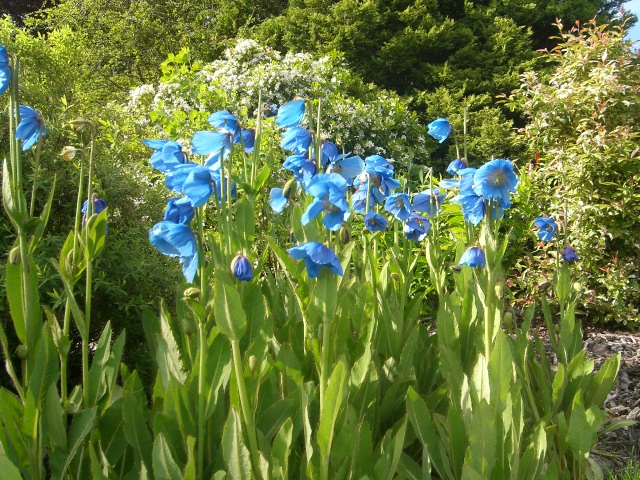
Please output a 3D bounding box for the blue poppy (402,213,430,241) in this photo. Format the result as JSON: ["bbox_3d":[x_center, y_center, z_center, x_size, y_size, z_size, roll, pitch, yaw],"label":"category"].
[{"bbox_3d":[0.221,-0.031,1.600,0.062,0.062,0.050,-1,6,-9],"label":"blue poppy"}]

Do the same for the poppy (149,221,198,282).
[{"bbox_3d":[-0.296,0.023,1.420,0.090,0.125,0.090,-6,10,-38],"label":"poppy"}]

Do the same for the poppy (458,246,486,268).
[{"bbox_3d":[0.336,0.039,1.550,0.061,0.050,0.058,3,7,24],"label":"poppy"}]

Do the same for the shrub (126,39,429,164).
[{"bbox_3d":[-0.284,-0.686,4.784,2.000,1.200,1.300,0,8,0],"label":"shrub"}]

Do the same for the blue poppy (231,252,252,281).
[{"bbox_3d":[-0.153,0.052,1.380,0.044,0.056,0.044,0,6,0],"label":"blue poppy"}]

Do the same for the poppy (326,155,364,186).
[{"bbox_3d":[0.053,-0.147,1.470,0.083,0.068,0.060,2,6,17],"label":"poppy"}]

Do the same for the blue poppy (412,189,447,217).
[{"bbox_3d":[0.268,-0.092,1.720,0.082,0.070,0.065,-1,8,-6],"label":"blue poppy"}]

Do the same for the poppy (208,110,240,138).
[{"bbox_3d":[-0.228,-0.276,1.680,0.065,0.066,0.075,-2,6,-22],"label":"poppy"}]

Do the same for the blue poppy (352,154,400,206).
[{"bbox_3d":[0.130,-0.140,1.620,0.105,0.108,0.075,0,8,0],"label":"blue poppy"}]

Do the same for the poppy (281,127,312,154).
[{"bbox_3d":[-0.053,-0.227,1.600,0.070,0.066,0.066,-5,9,-31],"label":"poppy"}]

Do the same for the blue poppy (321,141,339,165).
[{"bbox_3d":[0.023,-0.191,1.530,0.055,0.060,0.050,6,8,44],"label":"blue poppy"}]

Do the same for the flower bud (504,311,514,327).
[{"bbox_3d":[0.437,0.181,1.620,0.023,0.036,0.023,0,6,0],"label":"flower bud"}]

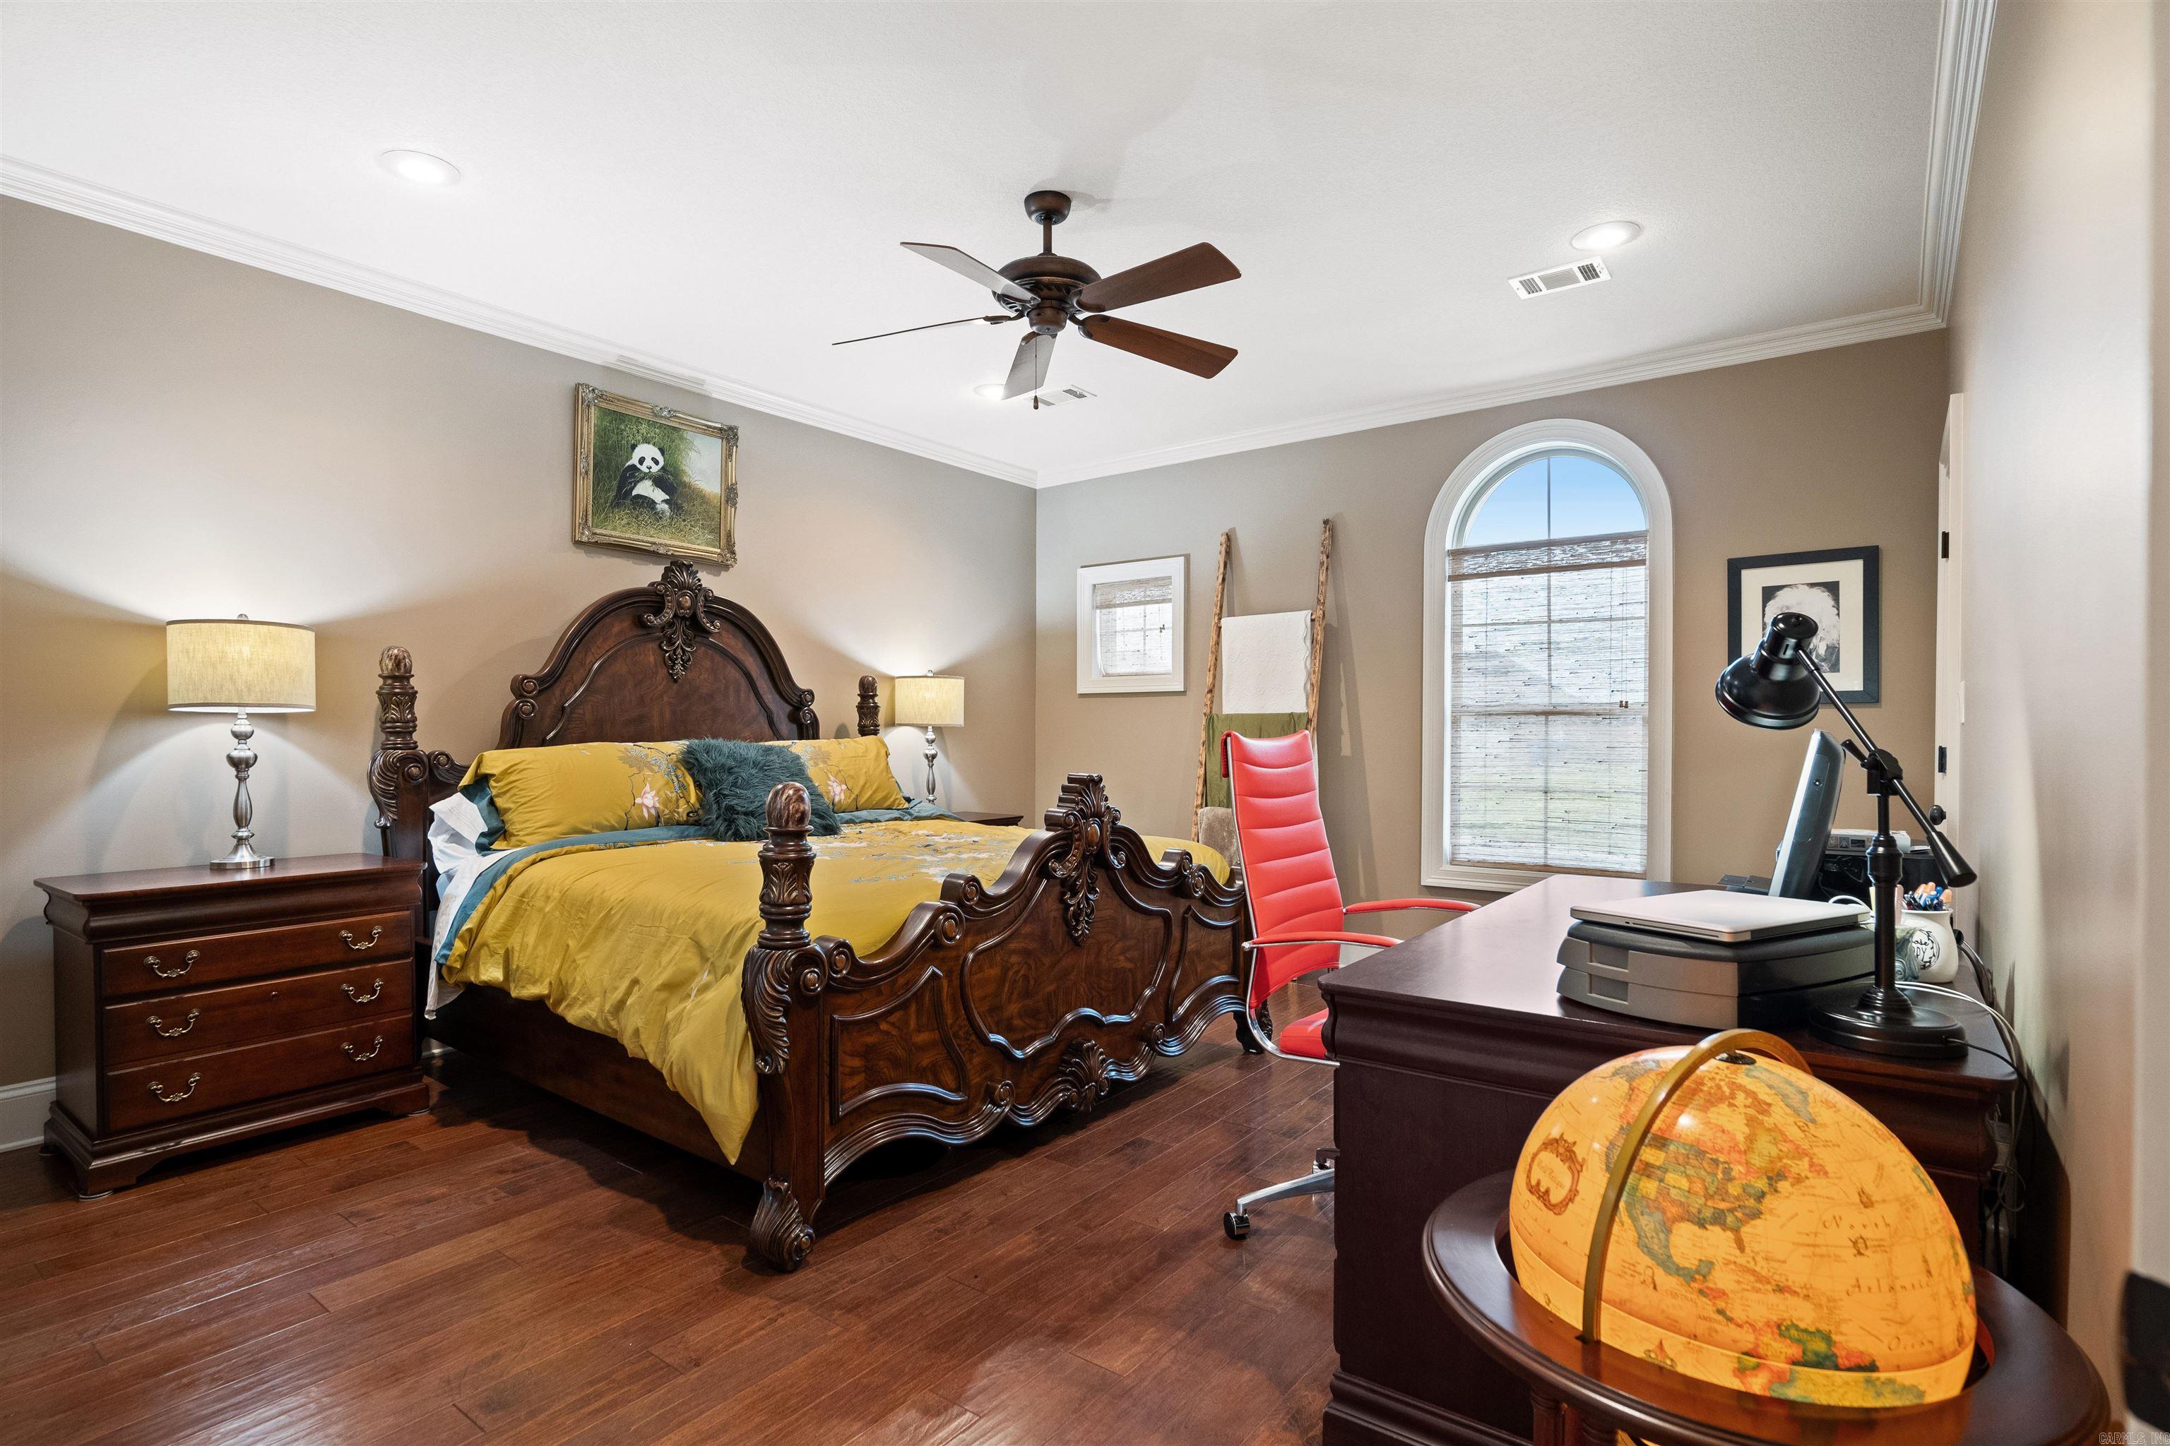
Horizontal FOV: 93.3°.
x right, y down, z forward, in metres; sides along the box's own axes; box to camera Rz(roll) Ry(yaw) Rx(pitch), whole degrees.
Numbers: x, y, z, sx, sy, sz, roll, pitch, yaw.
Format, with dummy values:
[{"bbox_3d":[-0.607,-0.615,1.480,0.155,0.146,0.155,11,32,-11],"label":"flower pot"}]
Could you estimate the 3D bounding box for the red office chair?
[{"bbox_3d":[0.712,0.625,2.523,0.650,1.200,0.620,0,0,33],"label":"red office chair"}]

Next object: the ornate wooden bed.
[{"bbox_3d":[-0.887,0.262,3.745,2.240,1.900,2.250,0,0,38],"label":"ornate wooden bed"}]

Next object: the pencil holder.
[{"bbox_3d":[1.425,0.375,1.735,0.115,0.122,0.115,0,0,38],"label":"pencil holder"}]

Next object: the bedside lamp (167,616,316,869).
[{"bbox_3d":[-2.534,0.054,3.077,0.350,0.745,0.350,0,0,38],"label":"bedside lamp"}]

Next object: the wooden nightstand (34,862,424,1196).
[{"bbox_3d":[-2.455,0.817,3.000,0.460,0.773,0.790,0,0,38],"label":"wooden nightstand"}]

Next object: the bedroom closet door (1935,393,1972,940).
[{"bbox_3d":[2.730,0.157,3.235,0.090,2.160,0.930,0,0,38],"label":"bedroom closet door"}]

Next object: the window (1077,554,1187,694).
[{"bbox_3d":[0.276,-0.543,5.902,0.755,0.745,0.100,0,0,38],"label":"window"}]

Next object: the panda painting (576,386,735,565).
[{"bbox_3d":[-1.810,-1.023,4.354,0.060,0.628,0.725,0,0,38],"label":"panda painting"}]

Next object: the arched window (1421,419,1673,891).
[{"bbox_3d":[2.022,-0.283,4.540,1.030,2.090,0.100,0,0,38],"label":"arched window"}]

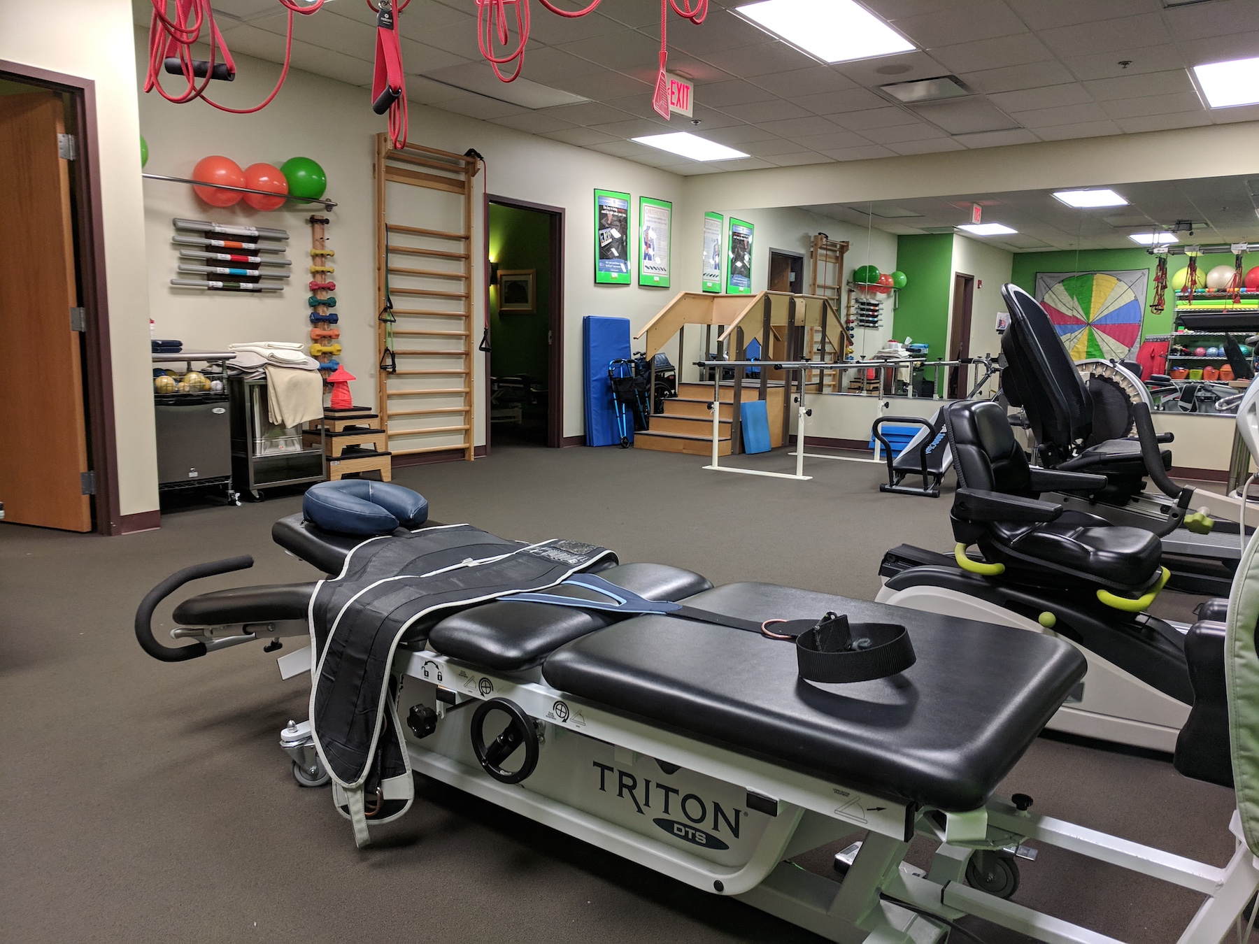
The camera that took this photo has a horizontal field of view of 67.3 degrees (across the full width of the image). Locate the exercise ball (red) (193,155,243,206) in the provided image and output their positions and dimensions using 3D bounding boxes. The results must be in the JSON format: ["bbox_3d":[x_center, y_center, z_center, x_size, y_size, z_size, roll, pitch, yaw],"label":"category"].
[{"bbox_3d":[-2.501,-1.770,5.767,0.303,0.303,0.303,7,10,36],"label":"exercise ball (red)"}]

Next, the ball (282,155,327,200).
[{"bbox_3d":[-2.145,-1.921,6.243,0.295,0.295,0.295,1,8,0],"label":"ball"}]

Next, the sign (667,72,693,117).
[{"bbox_3d":[0.302,-2.410,6.037,0.050,0.230,0.320,7,10,35],"label":"sign"}]

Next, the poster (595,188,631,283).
[{"bbox_3d":[-0.151,-2.256,9.136,0.025,0.880,0.570,7,10,35],"label":"poster"}]

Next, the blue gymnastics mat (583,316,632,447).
[{"bbox_3d":[-0.200,-0.880,9.239,0.100,1.220,0.630,3,8,36],"label":"blue gymnastics mat"}]

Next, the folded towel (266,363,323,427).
[{"bbox_3d":[-2.097,-0.470,5.939,0.370,0.390,0.160,-6,11,-43],"label":"folded towel"}]

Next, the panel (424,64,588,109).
[{"bbox_3d":[-0.842,-2.716,6.673,0.610,0.060,1.220,7,10,36],"label":"panel"}]

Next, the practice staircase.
[{"bbox_3d":[0.840,-0.995,9.202,1.030,1.510,1.410,7,10,36],"label":"practice staircase"}]

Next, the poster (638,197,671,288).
[{"bbox_3d":[0.272,-2.349,9.720,0.025,0.880,0.570,7,10,35],"label":"poster"}]

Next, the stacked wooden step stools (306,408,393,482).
[{"bbox_3d":[-2.013,-0.181,6.589,0.455,0.505,0.510,7,10,35],"label":"stacked wooden step stools"}]

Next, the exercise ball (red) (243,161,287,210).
[{"bbox_3d":[-2.297,-1.789,5.944,0.290,0.290,0.290,7,10,35],"label":"exercise ball (red)"}]

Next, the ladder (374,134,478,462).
[{"bbox_3d":[-1.539,-1.254,7.308,0.170,2.450,0.950,7,10,36],"label":"ladder"}]

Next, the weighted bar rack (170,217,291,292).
[{"bbox_3d":[-2.476,-1.344,5.902,0.130,0.410,0.820,7,10,35],"label":"weighted bar rack"}]

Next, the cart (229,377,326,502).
[{"bbox_3d":[-2.241,-0.226,5.909,0.370,0.755,0.570,6,10,32],"label":"cart"}]

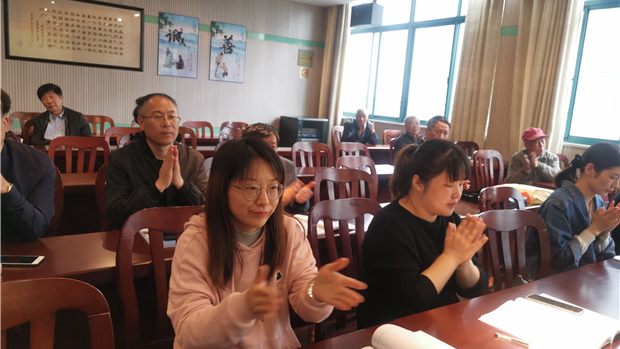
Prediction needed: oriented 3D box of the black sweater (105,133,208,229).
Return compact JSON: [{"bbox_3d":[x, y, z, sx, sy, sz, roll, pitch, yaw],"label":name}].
[{"bbox_3d":[-0.731,0.129,2.361,0.510,0.640,0.410,-2,11,-35],"label":"black sweater"}]

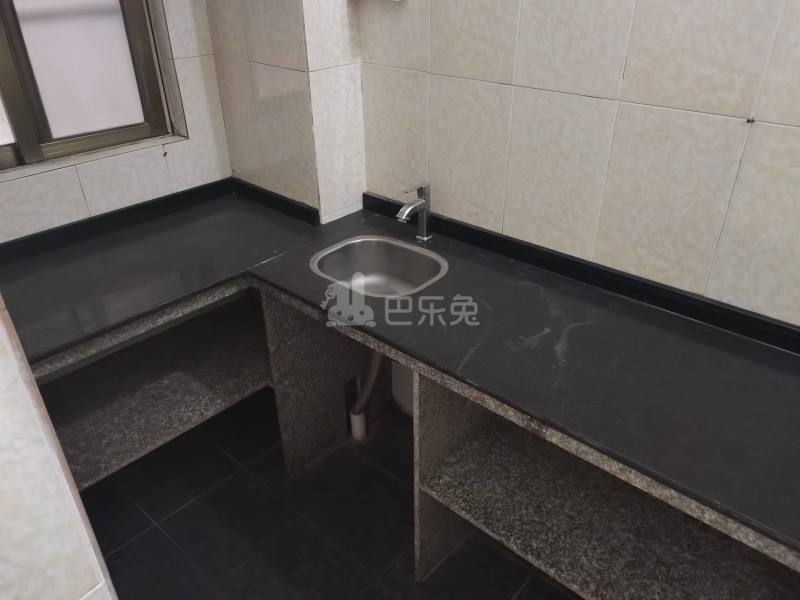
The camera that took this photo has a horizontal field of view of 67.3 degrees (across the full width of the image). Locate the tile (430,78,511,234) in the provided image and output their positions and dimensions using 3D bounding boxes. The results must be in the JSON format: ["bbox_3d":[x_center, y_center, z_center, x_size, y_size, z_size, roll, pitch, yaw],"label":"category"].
[{"bbox_3d":[0.207,-0.440,1.836,0.300,0.450,0.010,24,38,36],"label":"tile"}]

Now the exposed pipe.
[{"bbox_3d":[-0.100,0.311,1.891,0.190,0.470,0.080,24,38,36],"label":"exposed pipe"}]

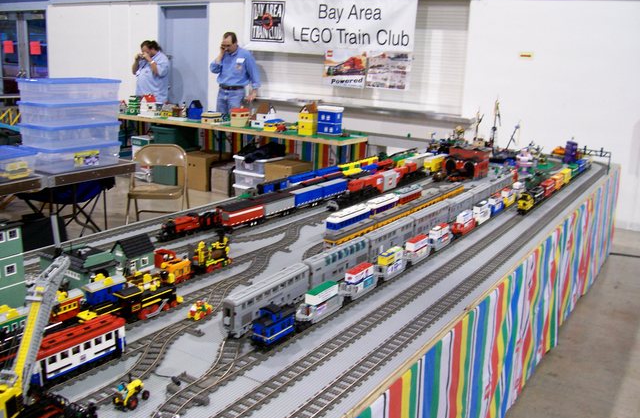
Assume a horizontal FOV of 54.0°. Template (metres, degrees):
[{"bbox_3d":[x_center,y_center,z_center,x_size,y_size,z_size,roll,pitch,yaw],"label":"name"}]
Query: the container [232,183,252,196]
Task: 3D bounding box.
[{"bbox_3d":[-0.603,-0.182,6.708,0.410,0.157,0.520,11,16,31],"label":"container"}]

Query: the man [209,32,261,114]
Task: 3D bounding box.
[{"bbox_3d":[-1.096,-1.348,8.013,0.600,1.800,0.380,5,14,12],"label":"man"}]

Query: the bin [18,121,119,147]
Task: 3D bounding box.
[{"bbox_3d":[-1.769,-0.528,4.447,0.400,0.157,0.590,11,16,31],"label":"bin"}]

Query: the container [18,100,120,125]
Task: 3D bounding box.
[{"bbox_3d":[-1.761,-0.674,4.411,0.400,0.157,0.590,11,16,31],"label":"container"}]

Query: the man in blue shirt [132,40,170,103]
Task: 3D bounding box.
[{"bbox_3d":[-2.189,-1.398,8.319,0.520,1.650,0.460,13,18,36],"label":"man in blue shirt"}]

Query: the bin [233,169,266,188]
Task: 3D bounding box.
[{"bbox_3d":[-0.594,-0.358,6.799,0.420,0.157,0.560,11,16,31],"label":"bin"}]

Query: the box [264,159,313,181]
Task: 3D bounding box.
[{"bbox_3d":[-0.314,-0.264,6.549,0.330,0.430,0.450,11,16,31],"label":"box"}]

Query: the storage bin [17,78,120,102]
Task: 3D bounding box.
[{"bbox_3d":[-1.743,-0.827,4.381,0.412,0.157,0.565,12,17,34],"label":"storage bin"}]

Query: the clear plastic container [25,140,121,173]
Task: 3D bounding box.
[{"bbox_3d":[-1.776,-0.382,4.483,0.400,0.157,0.590,11,16,31],"label":"clear plastic container"}]

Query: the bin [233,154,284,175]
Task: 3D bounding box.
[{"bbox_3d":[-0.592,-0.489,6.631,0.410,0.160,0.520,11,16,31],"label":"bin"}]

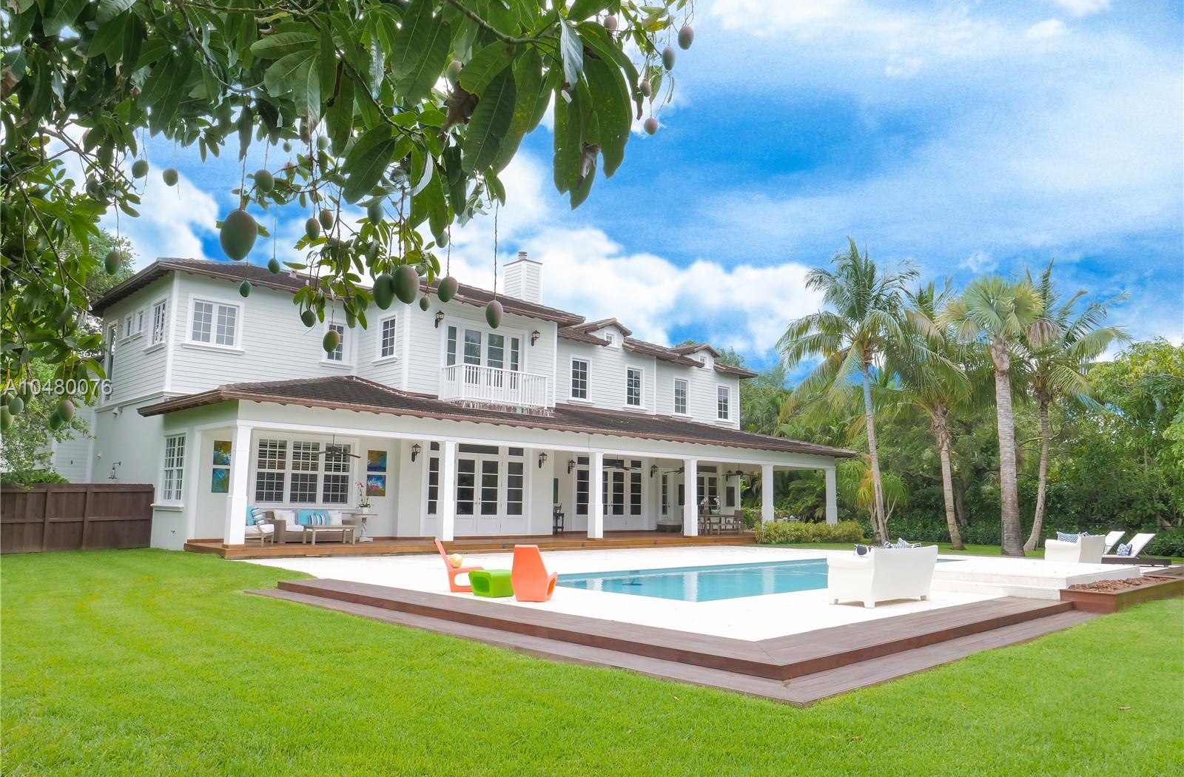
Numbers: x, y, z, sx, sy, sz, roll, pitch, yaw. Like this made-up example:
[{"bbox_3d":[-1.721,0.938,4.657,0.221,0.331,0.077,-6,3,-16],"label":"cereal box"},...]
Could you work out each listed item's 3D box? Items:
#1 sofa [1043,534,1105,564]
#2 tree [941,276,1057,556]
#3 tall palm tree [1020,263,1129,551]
[{"bbox_3d":[10.726,3.663,18.211,1.840,0.780,0.770,9,-11,-44],"label":"sofa"},{"bbox_3d":[12.597,0.744,25.380,3.400,8.697,3.400,1,-8,0],"label":"tree"},{"bbox_3d":[16.323,0.545,28.490,4.600,10.068,4.600,1,-8,0],"label":"tall palm tree"}]

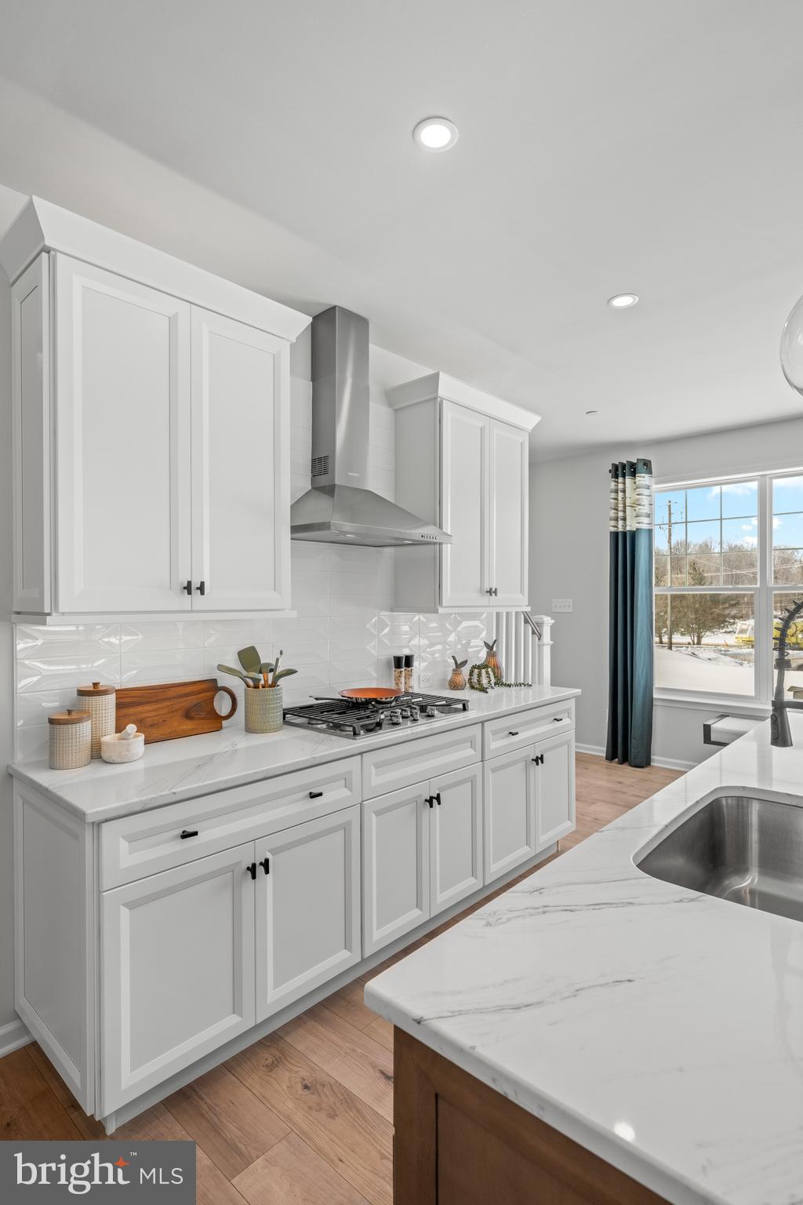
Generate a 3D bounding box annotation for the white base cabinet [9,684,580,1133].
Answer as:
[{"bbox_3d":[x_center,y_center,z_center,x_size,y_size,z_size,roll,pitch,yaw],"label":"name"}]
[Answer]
[{"bbox_3d":[-0.099,0.976,2.593,0.655,0.914,2.637,0,0,44],"label":"white base cabinet"}]

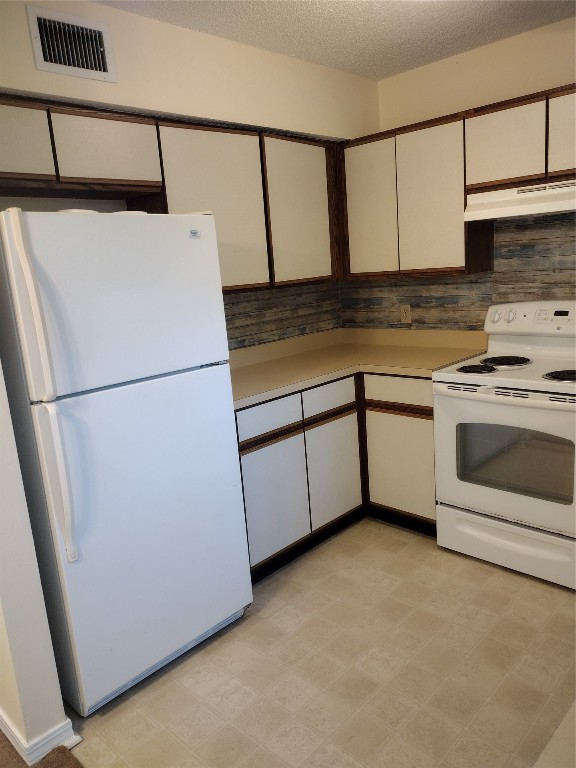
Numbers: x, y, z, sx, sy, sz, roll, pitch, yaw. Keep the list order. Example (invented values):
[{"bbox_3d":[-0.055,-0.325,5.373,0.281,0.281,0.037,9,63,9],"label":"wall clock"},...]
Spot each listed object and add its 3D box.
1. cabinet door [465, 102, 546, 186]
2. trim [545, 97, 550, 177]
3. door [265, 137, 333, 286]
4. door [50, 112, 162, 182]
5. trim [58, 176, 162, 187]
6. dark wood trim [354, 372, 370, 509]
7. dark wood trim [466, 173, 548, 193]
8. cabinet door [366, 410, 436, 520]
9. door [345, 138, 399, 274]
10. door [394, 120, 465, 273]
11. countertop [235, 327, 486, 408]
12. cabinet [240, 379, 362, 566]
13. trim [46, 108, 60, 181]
[{"bbox_3d":[0.997,-1.090,2.742,0.374,0.297,0.035,7,16,44],"label":"cabinet door"},{"bbox_3d":[1.118,-1.059,2.573,0.015,0.329,0.020,7,16,44],"label":"trim"},{"bbox_3d":[0.056,-0.903,3.152,0.035,0.687,0.451,7,16,44],"label":"door"},{"bbox_3d":[-0.705,-0.919,2.358,0.035,0.222,0.451,7,16,44],"label":"door"},{"bbox_3d":[-0.689,-0.795,2.362,0.020,0.021,0.448,7,16,44],"label":"trim"},{"bbox_3d":[0.411,0.305,3.286,0.045,0.749,0.061,7,16,44],"label":"dark wood trim"},{"bbox_3d":[0.996,-0.910,2.735,0.377,0.044,0.020,7,16,44],"label":"dark wood trim"},{"bbox_3d":[0.601,0.422,3.167,0.419,0.536,0.020,7,16,44],"label":"cabinet door"},{"bbox_3d":[0.472,-0.966,3.301,0.337,0.687,0.035,7,16,44],"label":"door"},{"bbox_3d":[0.733,-0.934,3.050,0.379,0.687,0.035,7,16,44],"label":"door"},{"bbox_3d":[0.213,-0.110,3.136,1.065,0.150,1.550,7,16,44],"label":"countertop"},{"bbox_3d":[-0.122,0.372,3.183,0.600,0.743,0.850,7,16,44],"label":"cabinet"},{"bbox_3d":[-0.857,-0.864,2.177,0.020,0.248,0.016,7,16,44],"label":"trim"}]

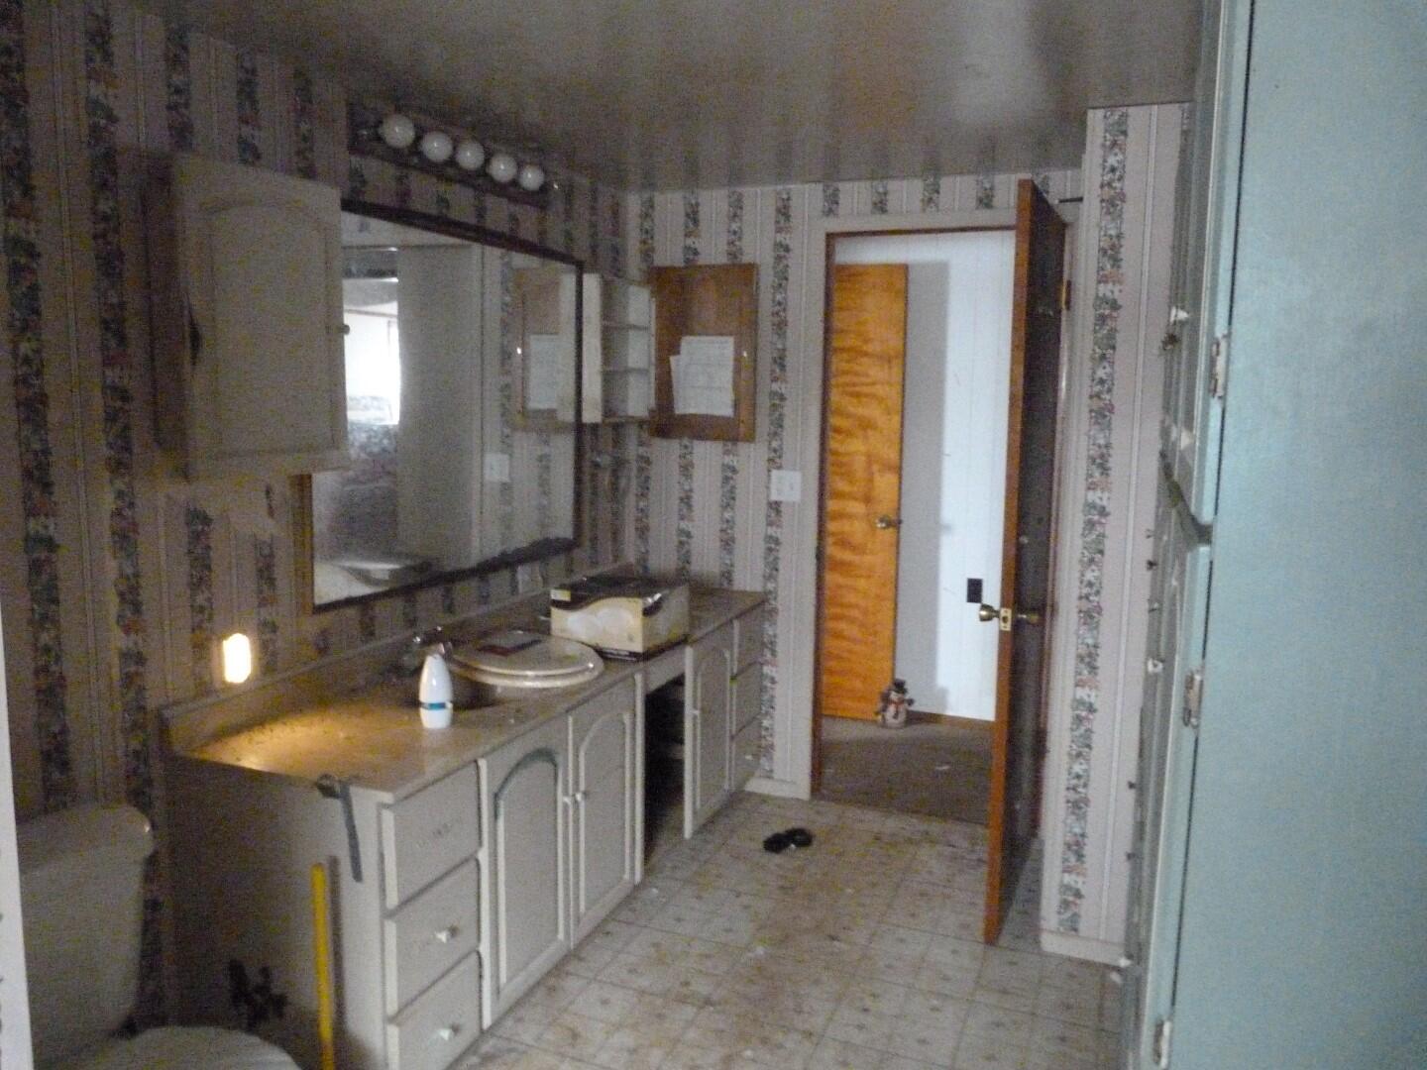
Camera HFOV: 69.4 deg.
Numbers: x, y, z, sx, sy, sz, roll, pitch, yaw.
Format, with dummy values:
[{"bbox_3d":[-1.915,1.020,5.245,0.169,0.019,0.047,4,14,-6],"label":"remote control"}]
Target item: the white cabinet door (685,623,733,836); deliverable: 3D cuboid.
[{"bbox_3d":[-0.014,0.644,3.486,0.022,0.630,0.345,3,8,22],"label":"white cabinet door"}]

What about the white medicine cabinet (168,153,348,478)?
[{"bbox_3d":[-0.998,-0.458,2.245,0.082,0.627,0.449,4,8,22],"label":"white medicine cabinet"}]

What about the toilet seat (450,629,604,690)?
[{"bbox_3d":[-0.517,0.336,2.840,0.460,0.060,0.375,8,10,44],"label":"toilet seat"}]

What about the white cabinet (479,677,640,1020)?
[{"bbox_3d":[-0.606,0.730,2.723,0.540,0.636,0.783,4,8,22],"label":"white cabinet"}]

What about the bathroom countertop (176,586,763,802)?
[{"bbox_3d":[-0.460,0.367,3.008,0.566,0.040,2.105,4,8,22],"label":"bathroom countertop"}]

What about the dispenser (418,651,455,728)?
[{"bbox_3d":[-0.632,0.347,2.343,0.078,0.170,0.078,1,7,0],"label":"dispenser"}]

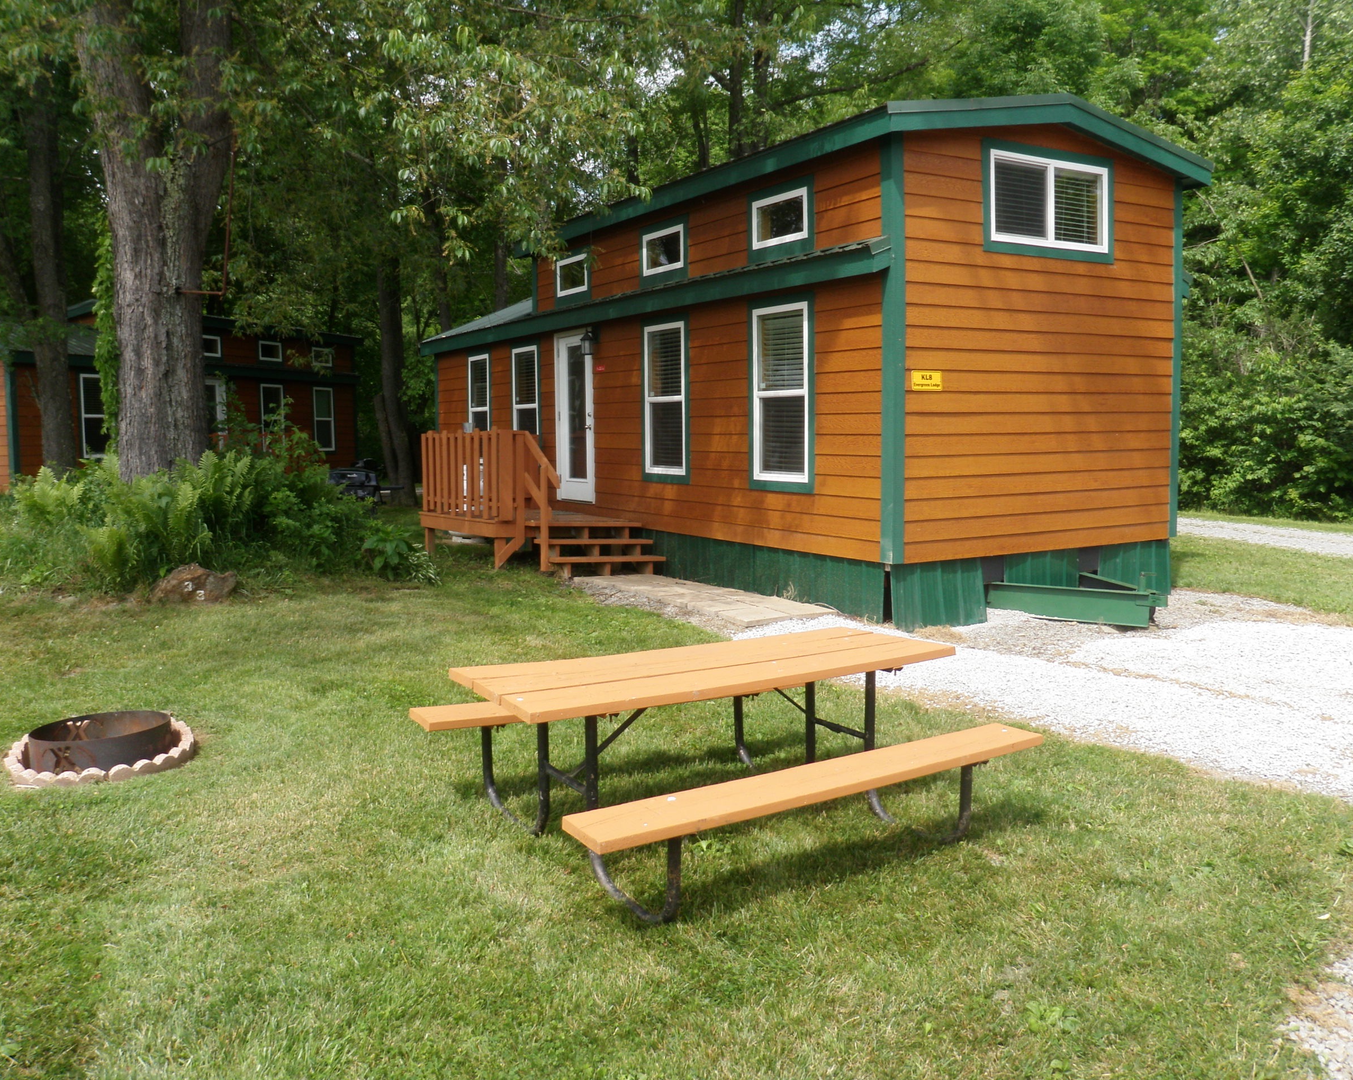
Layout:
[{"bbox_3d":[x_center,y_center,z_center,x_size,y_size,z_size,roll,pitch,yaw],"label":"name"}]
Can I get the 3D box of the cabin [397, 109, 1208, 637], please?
[{"bbox_3d":[0.481,-1.913,14.482,4.300,4.460,10.600,-4,6,-32],"label":"cabin"}]

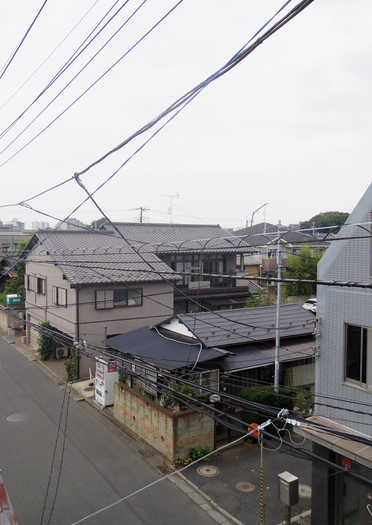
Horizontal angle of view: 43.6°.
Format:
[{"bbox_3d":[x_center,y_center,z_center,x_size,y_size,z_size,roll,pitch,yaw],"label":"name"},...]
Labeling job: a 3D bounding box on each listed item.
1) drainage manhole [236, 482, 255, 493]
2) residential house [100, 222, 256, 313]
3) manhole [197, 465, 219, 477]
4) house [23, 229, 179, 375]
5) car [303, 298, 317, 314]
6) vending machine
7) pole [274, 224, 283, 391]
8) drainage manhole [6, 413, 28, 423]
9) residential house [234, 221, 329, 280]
[{"bbox_3d":[1.724,6.498,13.408,0.540,0.050,0.540,0,2,0],"label":"drainage manhole"},{"bbox_3d":[-1.193,1.043,39.219,12.100,8.600,11.500,-1,3,-32],"label":"residential house"},{"bbox_3d":[0.683,6.451,14.371,0.680,0.050,0.680,0,2,0],"label":"manhole"},{"bbox_3d":[-5.891,1.905,29.202,6.250,7.700,11.300,-1,3,-32],"label":"house"},{"bbox_3d":[12.987,4.298,44.875,4.200,1.550,1.700,-1,3,-32],"label":"car"},{"bbox_3d":[-3.401,5.136,20.193,0.710,1.810,1.020,-1,3,-32],"label":"vending machine"},{"bbox_3d":[3.405,2.422,17.231,0.180,7.800,0.180,-1,3,-32],"label":"pole"},{"bbox_3d":[-6.731,6.230,18.601,0.780,0.050,0.780,-1,3,-32],"label":"drainage manhole"},{"bbox_3d":[9.539,-0.055,52.498,10.400,8.950,9.200,-1,3,-32],"label":"residential house"}]

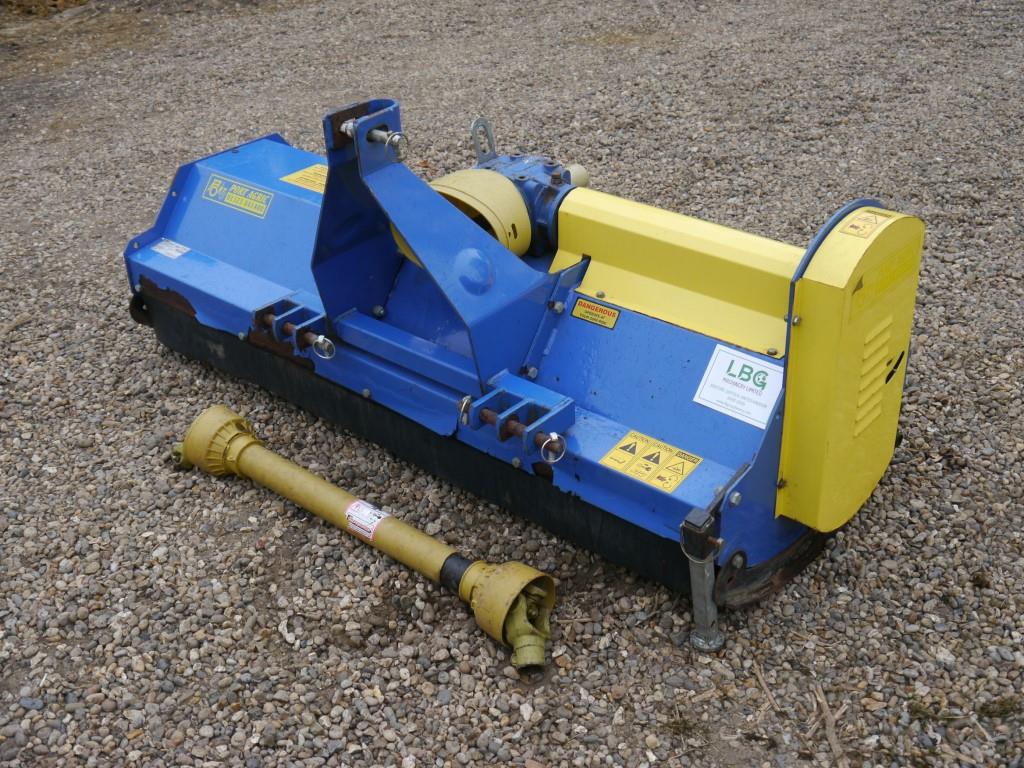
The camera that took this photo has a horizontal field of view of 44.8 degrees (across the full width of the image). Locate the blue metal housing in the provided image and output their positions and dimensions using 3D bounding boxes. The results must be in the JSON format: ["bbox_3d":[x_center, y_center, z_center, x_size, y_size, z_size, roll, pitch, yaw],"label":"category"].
[{"bbox_3d":[-0.125,-0.334,2.933,1.949,0.844,0.704,22,37,37],"label":"blue metal housing"}]

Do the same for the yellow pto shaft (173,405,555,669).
[{"bbox_3d":[-0.348,0.288,2.707,1.154,0.162,0.162,22,37,37],"label":"yellow pto shaft"}]

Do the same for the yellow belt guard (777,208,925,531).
[{"bbox_3d":[0.633,-0.029,2.332,0.099,0.613,0.309,22,37,37],"label":"yellow belt guard"}]

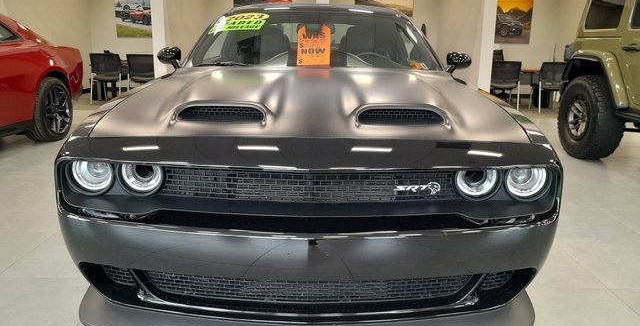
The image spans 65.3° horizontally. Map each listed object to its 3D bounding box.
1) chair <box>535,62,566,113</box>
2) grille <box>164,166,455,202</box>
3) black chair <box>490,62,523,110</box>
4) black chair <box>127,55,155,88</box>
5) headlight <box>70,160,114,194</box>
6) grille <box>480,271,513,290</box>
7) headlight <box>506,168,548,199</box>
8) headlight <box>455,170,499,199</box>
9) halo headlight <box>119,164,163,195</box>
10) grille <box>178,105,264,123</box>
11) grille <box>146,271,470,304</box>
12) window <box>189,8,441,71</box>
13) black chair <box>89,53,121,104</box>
[{"bbox_3d":[3.929,-1.271,8.424,0.560,0.830,0.570,1,14,0],"label":"chair"},{"bbox_3d":[-0.039,0.062,1.760,1.040,0.120,0.125,1,14,0],"label":"grille"},{"bbox_3d":[3.173,-1.357,8.712,0.560,0.830,0.570,1,14,0],"label":"black chair"},{"bbox_3d":[-3.012,-1.472,8.727,0.560,0.830,0.570,1,14,0],"label":"black chair"},{"bbox_3d":[-0.784,0.040,1.724,0.147,0.143,0.075,1,13,0],"label":"headlight"},{"bbox_3d":[0.679,0.451,1.915,0.125,0.080,0.050,1,14,0],"label":"grille"},{"bbox_3d":[0.761,0.065,1.827,0.150,0.137,0.085,1,14,0],"label":"headlight"},{"bbox_3d":[0.567,0.064,1.798,0.150,0.137,0.085,1,14,0],"label":"headlight"},{"bbox_3d":[-0.604,0.053,1.694,0.147,0.143,0.075,1,13,0],"label":"halo headlight"},{"bbox_3d":[-0.403,-0.199,2.044,0.345,0.075,0.080,1,13,0],"label":"grille"},{"bbox_3d":[-0.039,0.460,1.843,1.170,0.140,0.120,1,13,0],"label":"grille"},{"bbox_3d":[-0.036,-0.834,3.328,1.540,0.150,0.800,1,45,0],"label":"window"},{"bbox_3d":[-3.861,-1.511,9.136,0.540,0.870,0.550,1,13,0],"label":"black chair"}]

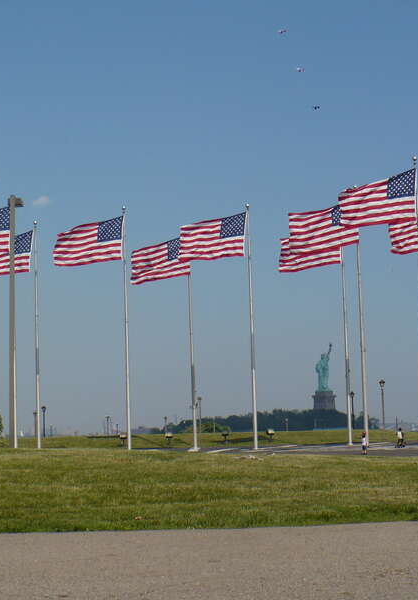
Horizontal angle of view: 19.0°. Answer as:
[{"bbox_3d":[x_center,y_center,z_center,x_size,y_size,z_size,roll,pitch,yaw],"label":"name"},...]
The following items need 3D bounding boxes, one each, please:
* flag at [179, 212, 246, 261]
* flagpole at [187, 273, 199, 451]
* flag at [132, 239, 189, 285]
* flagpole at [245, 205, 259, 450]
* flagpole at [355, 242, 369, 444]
[{"bbox_3d":[0.290,-4.027,80.504,4.310,3.100,0.500,-1,-6,-7],"label":"flag"},{"bbox_3d":[-1.241,2.693,90.182,0.270,16.200,0.270,-2,-6,0],"label":"flagpole"},{"bbox_3d":[-3.523,-2.887,91.208,4.400,3.400,0.800,-3,-6,12],"label":"flag"},{"bbox_3d":[2.840,1.690,82.151,0.270,16.200,0.270,-2,-6,0],"label":"flagpole"},{"bbox_3d":[9.143,0.921,75.101,0.250,15.600,0.250,-2,-6,0],"label":"flagpole"}]

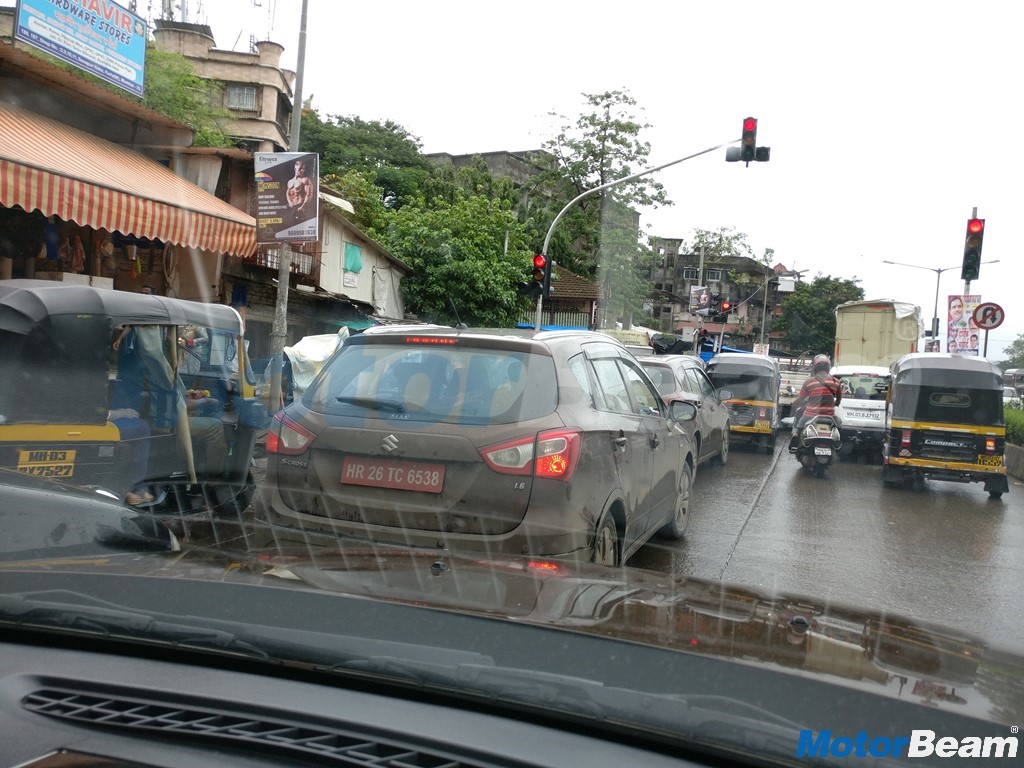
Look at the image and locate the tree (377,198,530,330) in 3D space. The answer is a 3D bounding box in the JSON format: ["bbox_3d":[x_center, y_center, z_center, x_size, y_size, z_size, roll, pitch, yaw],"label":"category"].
[{"bbox_3d":[-1.687,-2.114,21.579,4.200,5.619,4.000,4,2,20],"label":"tree"}]

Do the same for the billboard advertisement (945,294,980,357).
[{"bbox_3d":[8.895,-1.141,16.300,0.620,1.230,0.040,4,2,21],"label":"billboard advertisement"}]

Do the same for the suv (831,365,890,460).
[{"bbox_3d":[6.183,0.440,14.760,1.530,1.700,3.650,4,2,20],"label":"suv"}]

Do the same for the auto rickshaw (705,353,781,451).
[{"bbox_3d":[4.322,0.323,15.391,1.300,1.710,2.630,4,2,20],"label":"auto rickshaw"}]

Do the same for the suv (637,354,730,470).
[{"bbox_3d":[1.821,0.400,11.261,1.800,1.590,4.300,4,2,21],"label":"suv"}]

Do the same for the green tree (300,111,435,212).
[{"bbox_3d":[-6.426,-5.591,34.159,6.600,11.373,6.600,4,2,20],"label":"green tree"}]

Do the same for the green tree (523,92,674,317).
[{"bbox_3d":[2.818,-4.807,29.154,5.200,11.027,5.000,4,2,20],"label":"green tree"}]

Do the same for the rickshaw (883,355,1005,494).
[{"bbox_3d":[5.563,0.512,10.890,1.300,1.710,2.630,4,2,21],"label":"rickshaw"}]

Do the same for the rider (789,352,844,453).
[{"bbox_3d":[4.342,0.279,11.850,0.720,1.420,0.750,4,2,21],"label":"rider"}]

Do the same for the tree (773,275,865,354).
[{"bbox_3d":[19.046,-2.963,52.108,6.000,7.710,6.000,4,2,20],"label":"tree"}]

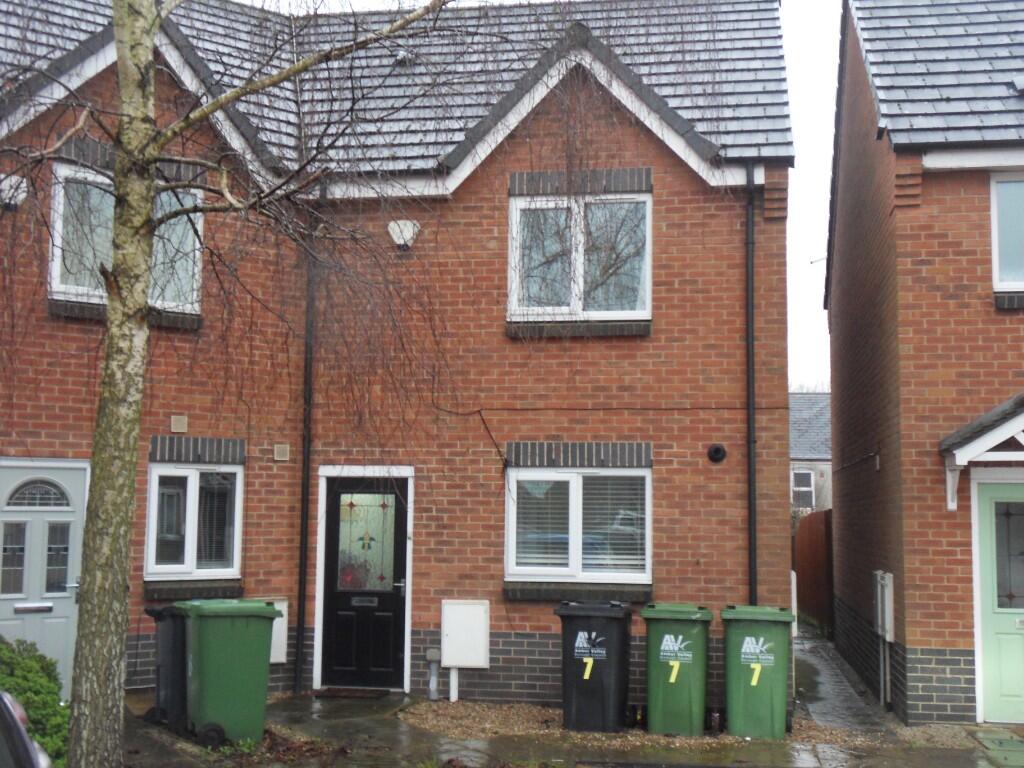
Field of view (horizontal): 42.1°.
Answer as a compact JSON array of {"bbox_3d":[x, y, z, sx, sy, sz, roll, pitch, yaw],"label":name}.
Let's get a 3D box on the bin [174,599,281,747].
[{"bbox_3d":[-2.215,2.248,10.420,0.730,1.060,0.580,3,-6,-27],"label":"bin"}]

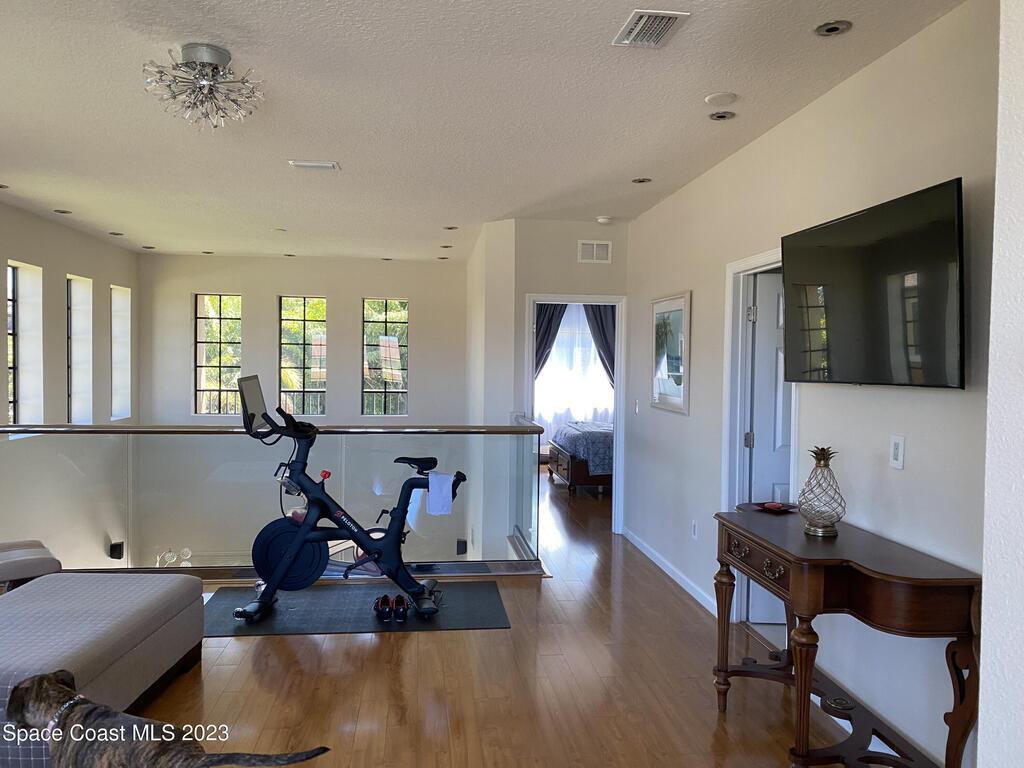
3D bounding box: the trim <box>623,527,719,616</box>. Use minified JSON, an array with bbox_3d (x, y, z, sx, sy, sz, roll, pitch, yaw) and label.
[{"bbox_3d":[1.114,1.323,5.682,0.018,0.088,2.220,0,2,-7],"label":"trim"}]

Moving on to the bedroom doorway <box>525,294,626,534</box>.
[{"bbox_3d":[0.547,0.277,6.779,0.887,2.095,0.150,0,2,-7],"label":"bedroom doorway"}]

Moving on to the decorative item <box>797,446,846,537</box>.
[{"bbox_3d":[1.223,0.417,3.023,0.197,0.337,0.197,0,2,-7],"label":"decorative item"}]

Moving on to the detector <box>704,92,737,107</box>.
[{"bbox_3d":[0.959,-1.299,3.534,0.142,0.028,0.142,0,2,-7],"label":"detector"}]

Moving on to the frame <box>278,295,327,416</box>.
[{"bbox_3d":[-2.601,-0.339,9.597,0.610,1.480,0.120,0,2,-7],"label":"frame"}]

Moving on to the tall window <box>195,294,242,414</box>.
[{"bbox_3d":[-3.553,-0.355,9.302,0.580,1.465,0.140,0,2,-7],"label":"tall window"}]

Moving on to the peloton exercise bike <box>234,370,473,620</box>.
[{"bbox_3d":[-0.970,0.665,4.795,1.360,1.400,0.580,1,2,-4],"label":"peloton exercise bike"}]

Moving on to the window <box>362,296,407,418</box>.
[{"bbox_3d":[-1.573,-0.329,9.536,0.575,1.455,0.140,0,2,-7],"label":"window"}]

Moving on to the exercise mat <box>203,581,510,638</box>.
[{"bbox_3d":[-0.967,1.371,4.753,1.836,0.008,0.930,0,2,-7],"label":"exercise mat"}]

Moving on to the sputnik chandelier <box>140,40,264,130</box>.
[{"bbox_3d":[-1.228,-1.169,3.090,0.485,0.310,0.485,0,2,-7],"label":"sputnik chandelier"}]

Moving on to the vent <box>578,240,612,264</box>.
[{"bbox_3d":[0.736,-1.151,6.706,0.305,0.200,0.020,0,2,-7],"label":"vent"}]

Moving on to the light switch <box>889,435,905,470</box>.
[{"bbox_3d":[1.441,0.256,2.888,0.010,0.122,0.080,0,2,-7],"label":"light switch"}]

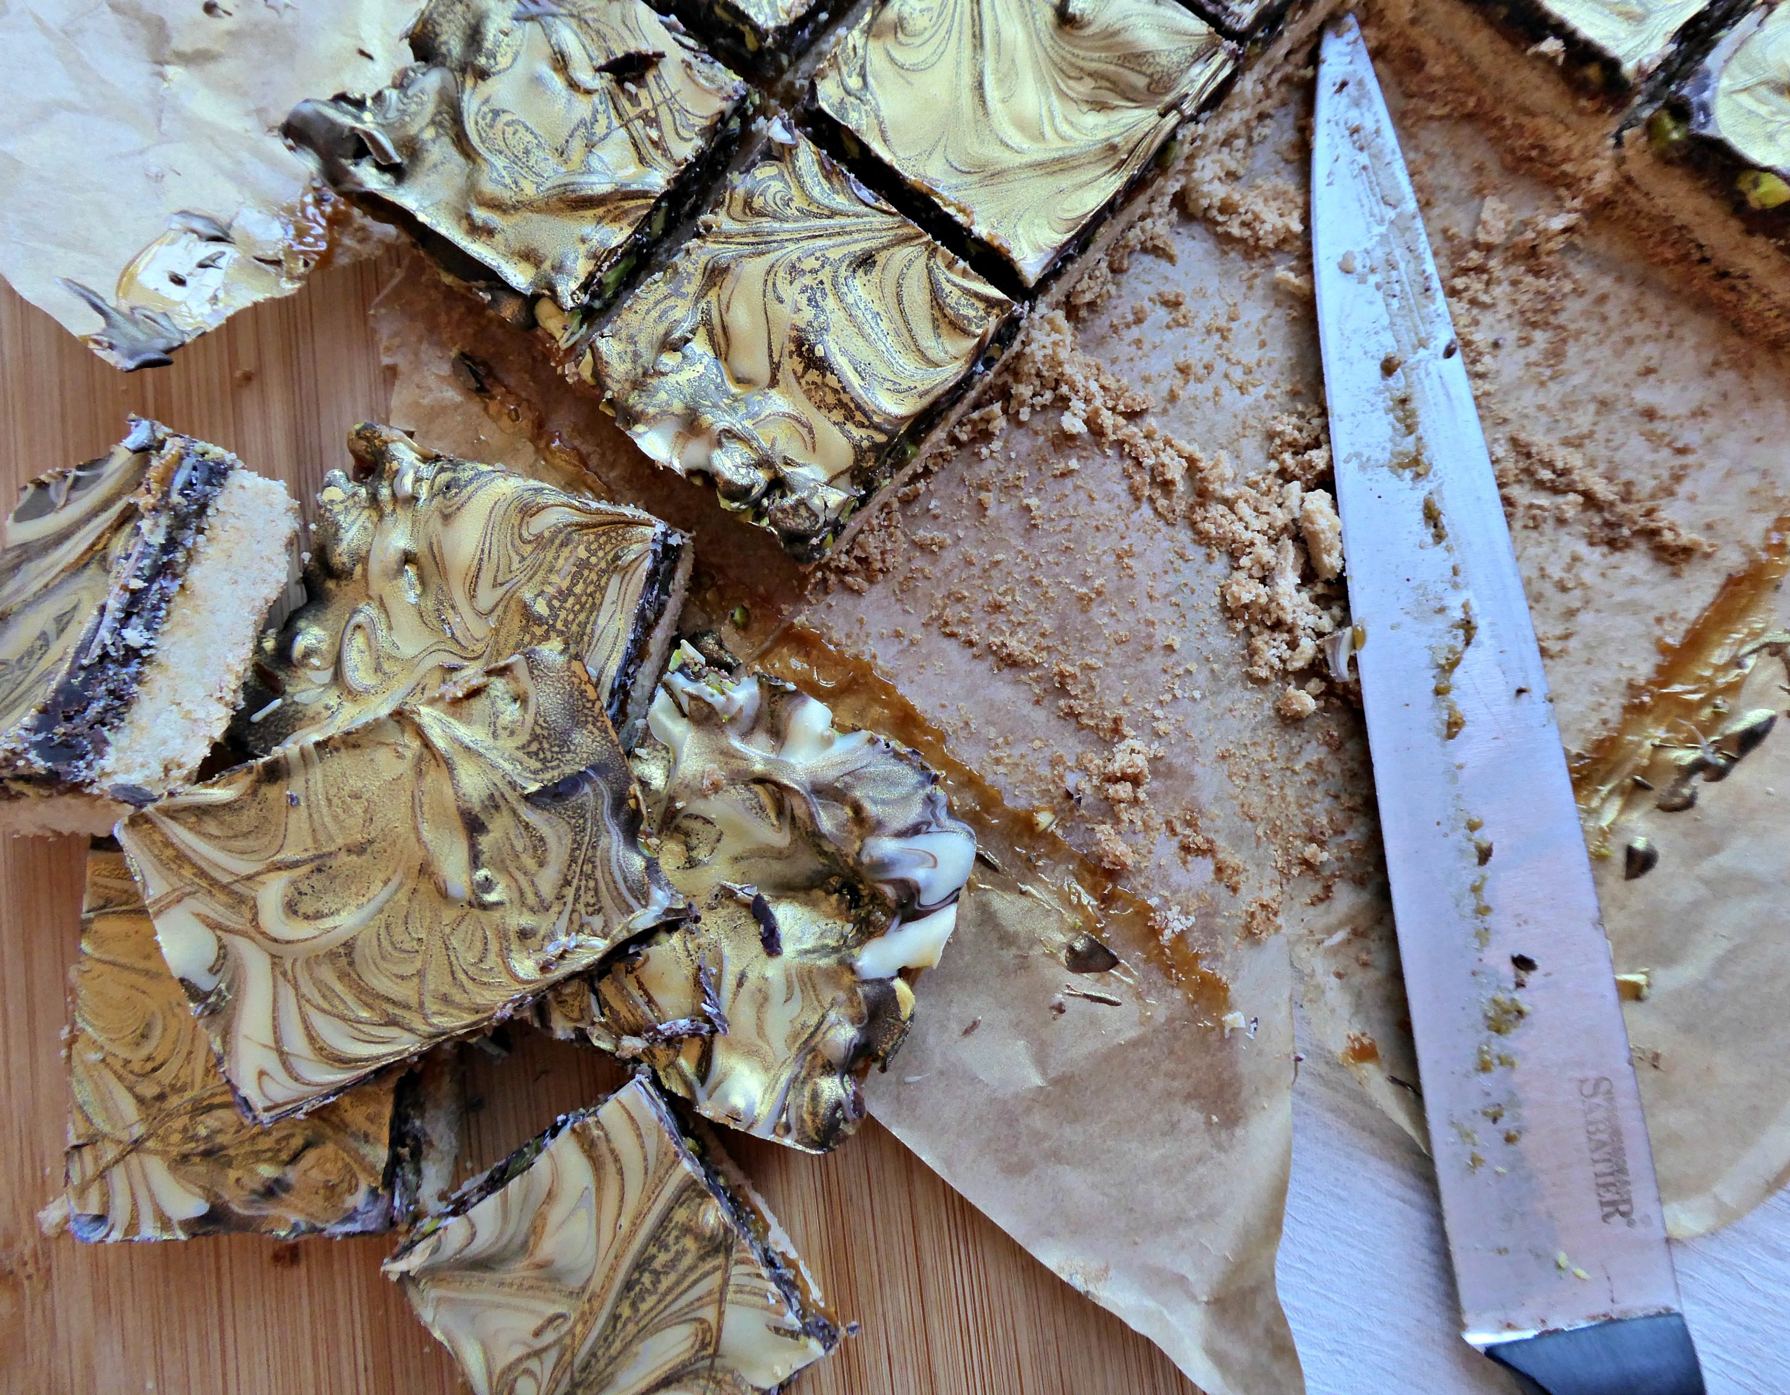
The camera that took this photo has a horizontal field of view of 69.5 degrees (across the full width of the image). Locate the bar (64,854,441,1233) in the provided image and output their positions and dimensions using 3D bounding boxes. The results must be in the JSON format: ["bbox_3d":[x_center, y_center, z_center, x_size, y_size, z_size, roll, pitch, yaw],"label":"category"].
[{"bbox_3d":[-0.093,0.051,0.195,0.047,0.023,0.053,-2,79,2],"label":"bar"}]

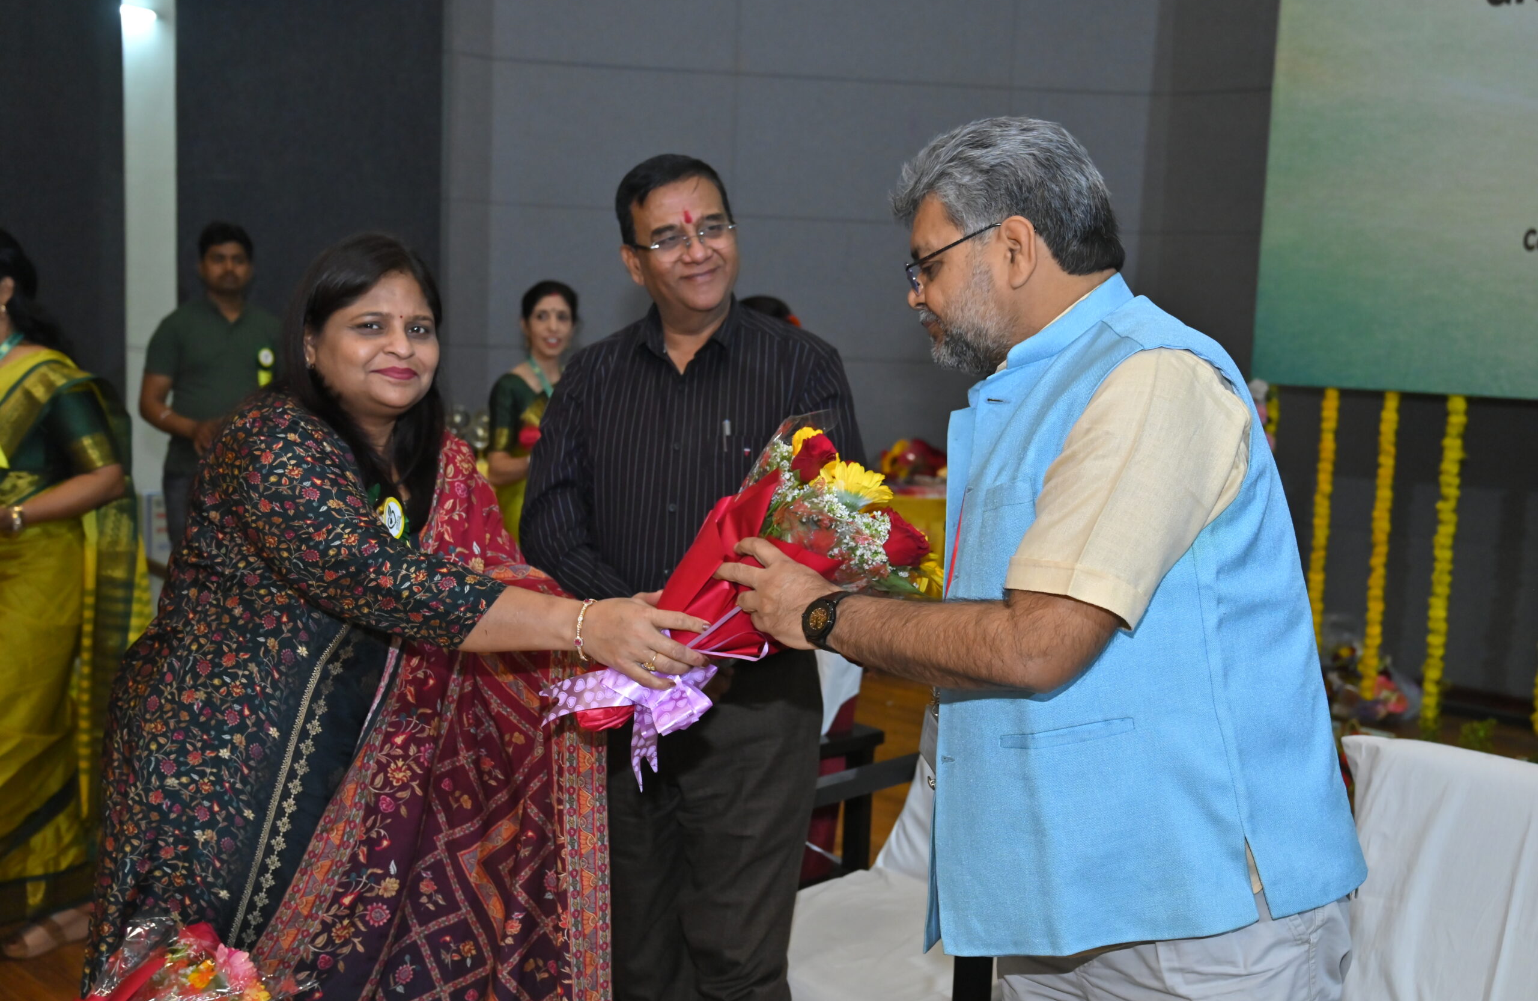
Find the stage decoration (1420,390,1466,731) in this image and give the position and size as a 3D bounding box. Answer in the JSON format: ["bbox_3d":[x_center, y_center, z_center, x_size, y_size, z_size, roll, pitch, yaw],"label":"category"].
[{"bbox_3d":[2.497,0.245,5.708,0.075,1.280,0.075,6,8,26],"label":"stage decoration"}]

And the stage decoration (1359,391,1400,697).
[{"bbox_3d":[2.298,0.171,5.801,0.070,1.170,0.070,6,8,26],"label":"stage decoration"}]

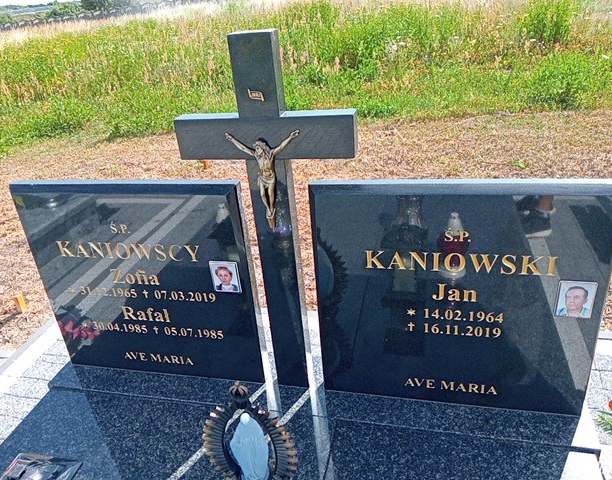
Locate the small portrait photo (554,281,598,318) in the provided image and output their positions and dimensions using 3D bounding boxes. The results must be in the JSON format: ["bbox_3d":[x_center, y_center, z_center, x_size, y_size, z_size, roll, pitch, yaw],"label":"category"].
[{"bbox_3d":[0.646,0.146,1.236,0.081,0.100,0.010,2,27,14],"label":"small portrait photo"}]

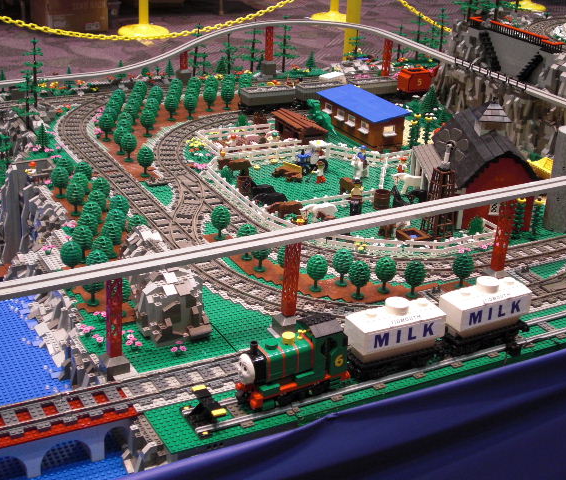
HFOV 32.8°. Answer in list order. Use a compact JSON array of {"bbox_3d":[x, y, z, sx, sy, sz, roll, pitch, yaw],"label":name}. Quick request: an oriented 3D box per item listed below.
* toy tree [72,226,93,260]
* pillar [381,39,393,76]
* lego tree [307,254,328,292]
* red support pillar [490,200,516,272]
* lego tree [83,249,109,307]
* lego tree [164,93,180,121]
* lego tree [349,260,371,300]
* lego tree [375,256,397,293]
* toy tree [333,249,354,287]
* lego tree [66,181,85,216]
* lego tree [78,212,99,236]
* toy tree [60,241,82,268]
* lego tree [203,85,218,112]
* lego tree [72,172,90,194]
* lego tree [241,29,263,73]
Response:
[{"bbox_3d":[-0.323,0.006,1.554,0.034,0.059,0.034,-3,25,-12],"label":"toy tree"},{"bbox_3d":[0.286,-0.509,2.659,0.017,0.111,0.017,-9,27,-27],"label":"pillar"},{"bbox_3d":[0.054,0.051,1.511,0.033,0.064,0.033,4,25,2],"label":"lego tree"},{"bbox_3d":[0.350,-0.007,1.527,0.017,0.114,0.017,-10,27,-27],"label":"red support pillar"},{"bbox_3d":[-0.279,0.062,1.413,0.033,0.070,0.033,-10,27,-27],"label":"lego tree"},{"bbox_3d":[-0.262,-0.313,2.265,0.033,0.064,0.033,0,25,-7],"label":"lego tree"},{"bbox_3d":[0.119,0.061,1.491,0.033,0.062,0.033,3,24,-1],"label":"lego tree"},{"bbox_3d":[0.160,0.055,1.498,0.034,0.059,0.034,6,25,6],"label":"lego tree"},{"bbox_3d":[0.095,0.044,1.514,0.034,0.059,0.034,4,25,4],"label":"toy tree"},{"bbox_3d":[-0.367,-0.074,1.717,0.033,0.060,0.033,-10,27,-27],"label":"lego tree"},{"bbox_3d":[-0.324,-0.015,1.601,0.034,0.059,0.034,-3,25,-11],"label":"lego tree"},{"bbox_3d":[-0.326,0.030,1.491,0.034,0.060,0.034,-10,27,-27],"label":"toy tree"},{"bbox_3d":[-0.176,-0.339,2.321,0.034,0.059,0.034,1,25,-4],"label":"lego tree"},{"bbox_3d":[-0.371,-0.095,1.762,0.033,0.060,0.033,-10,27,-27],"label":"lego tree"},{"bbox_3d":[-0.083,-0.534,2.670,0.066,0.146,0.066,2,25,-2],"label":"lego tree"}]

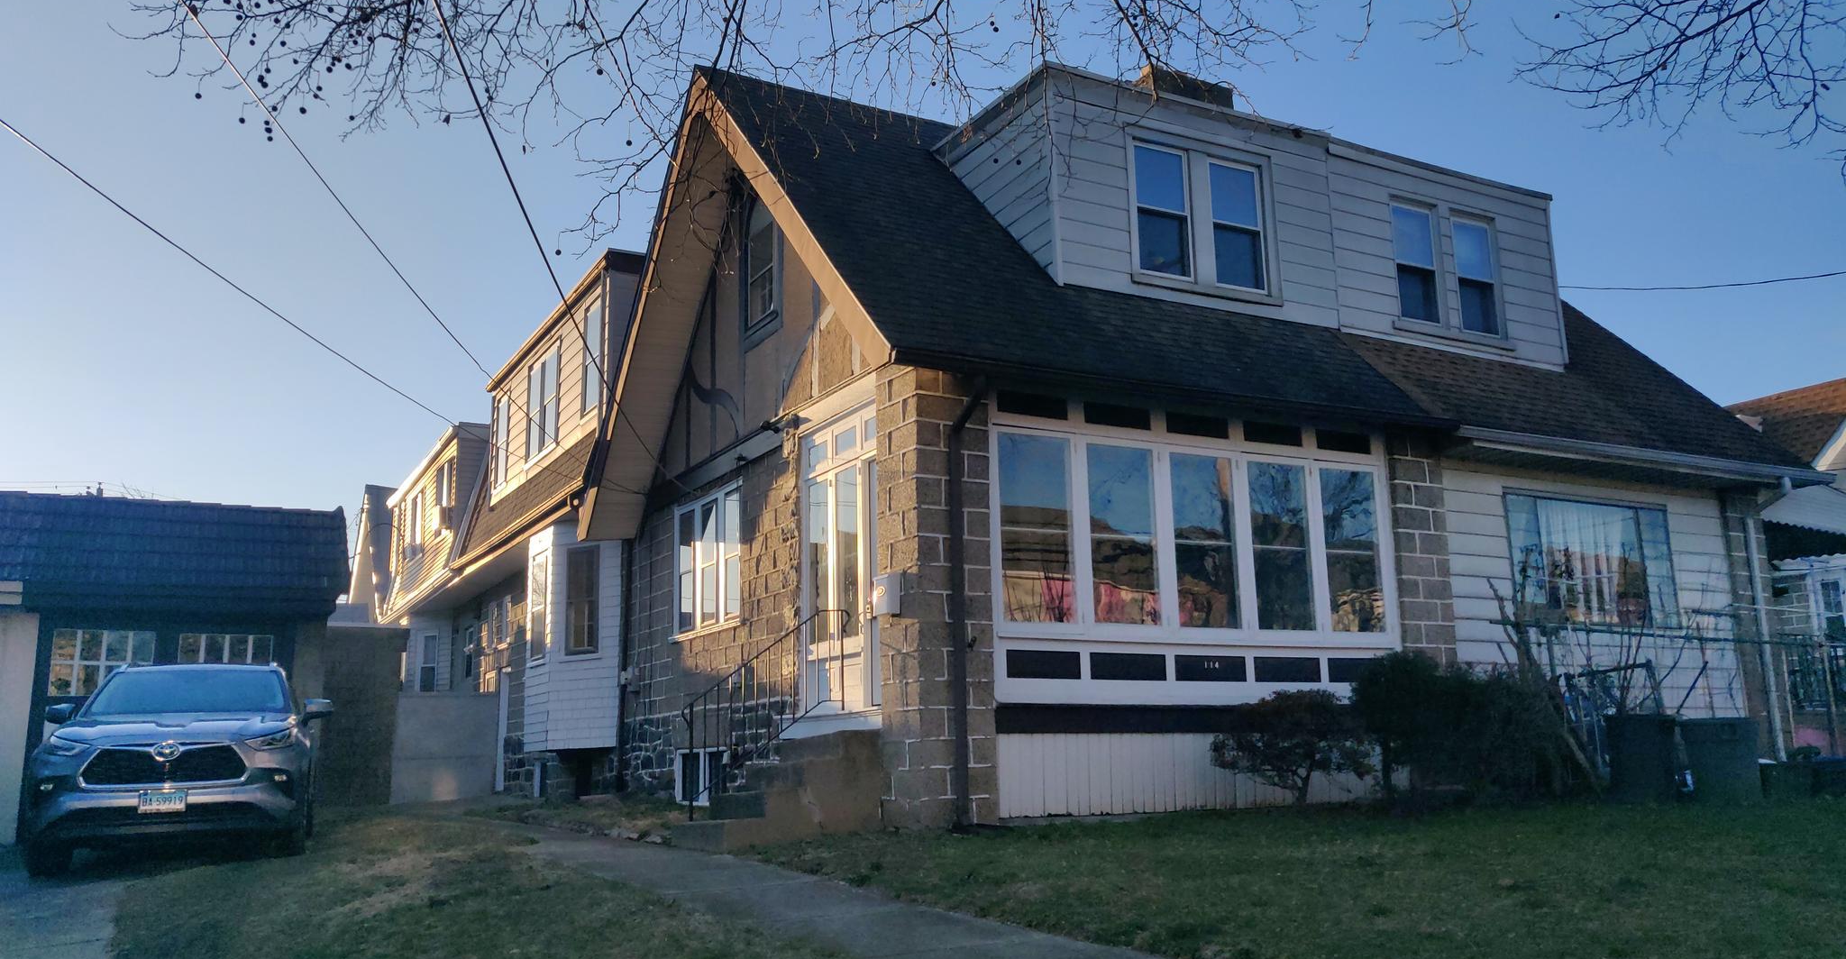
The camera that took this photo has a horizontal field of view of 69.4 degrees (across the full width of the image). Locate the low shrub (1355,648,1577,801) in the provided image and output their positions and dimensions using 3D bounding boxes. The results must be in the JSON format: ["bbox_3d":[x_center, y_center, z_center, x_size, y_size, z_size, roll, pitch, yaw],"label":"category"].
[{"bbox_3d":[4.280,1.976,10.650,1.711,1.228,1.258,5,-12,-28],"label":"low shrub"}]

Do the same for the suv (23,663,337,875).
[{"bbox_3d":[-6.490,2.420,11.970,1.980,1.730,4.950,4,-12,-23],"label":"suv"}]

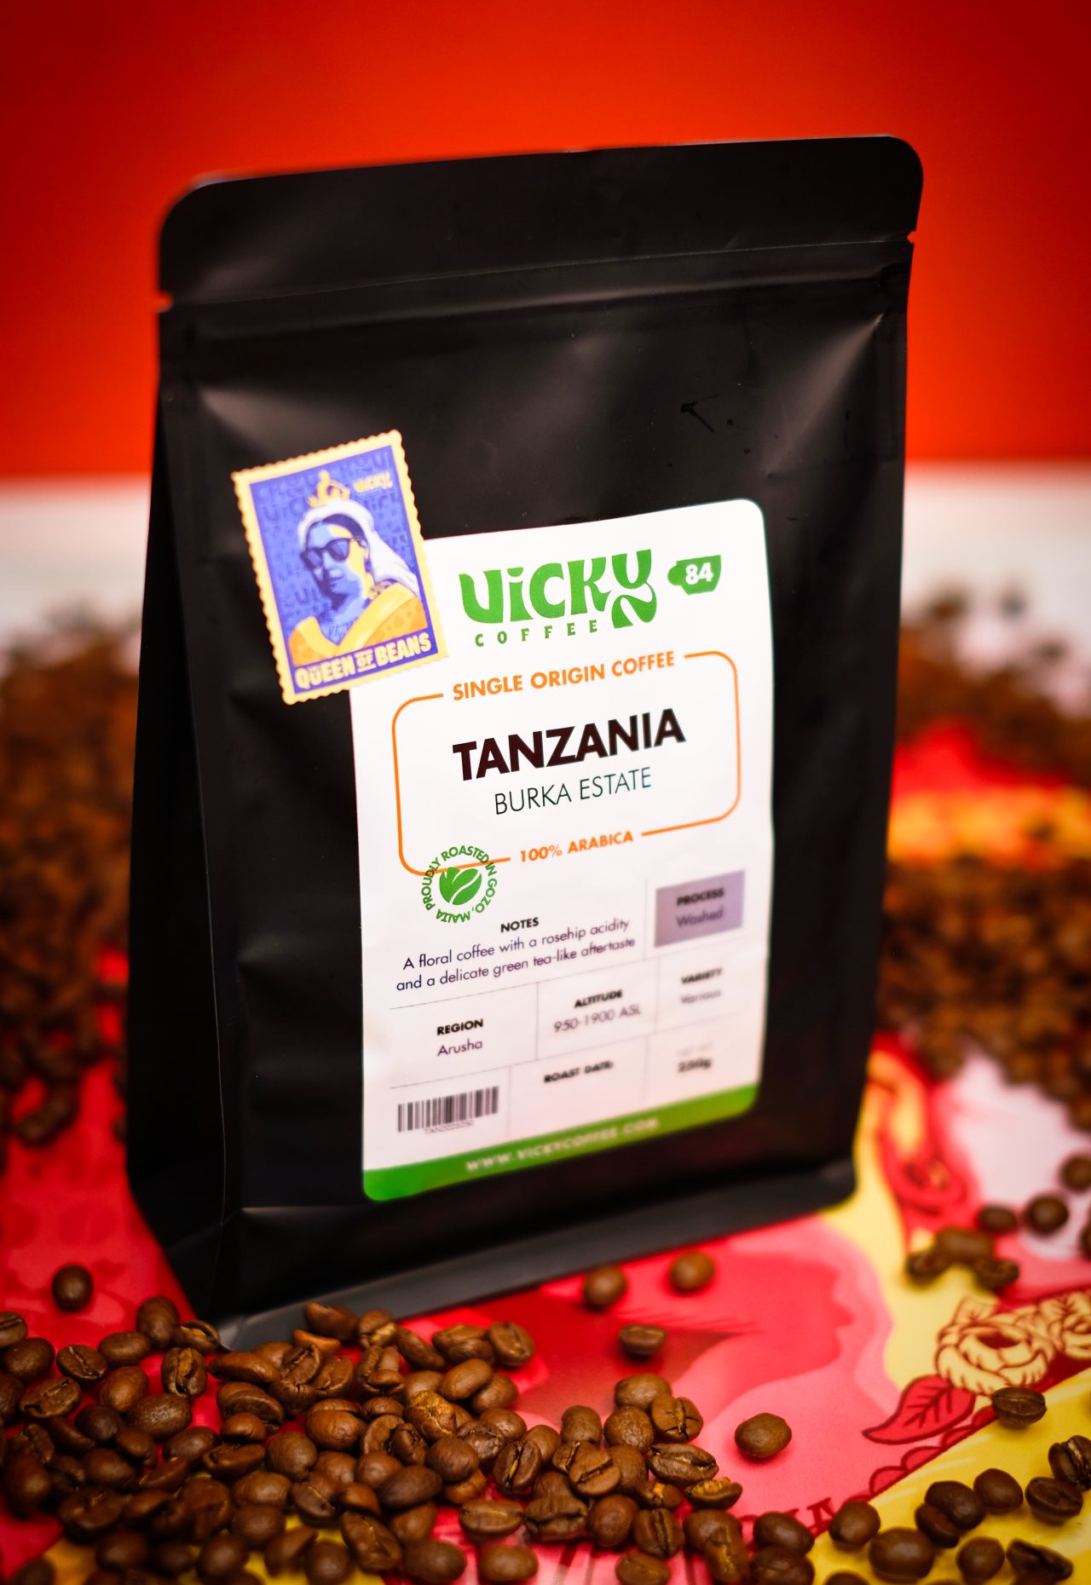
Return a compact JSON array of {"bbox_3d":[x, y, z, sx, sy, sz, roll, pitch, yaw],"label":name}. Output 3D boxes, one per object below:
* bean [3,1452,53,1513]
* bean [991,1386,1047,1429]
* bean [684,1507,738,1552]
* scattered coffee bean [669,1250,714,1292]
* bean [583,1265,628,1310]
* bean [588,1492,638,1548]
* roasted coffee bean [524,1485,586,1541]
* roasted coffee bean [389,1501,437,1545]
[{"bbox_3d":[-0.088,0.118,0.412,0.008,0.006,0.010,-9,61,1],"label":"bean"},{"bbox_3d":[0.085,0.111,0.433,0.010,0.006,0.008,0,22,3],"label":"bean"},{"bbox_3d":[0.028,0.122,0.397,0.008,0.006,0.010,-22,20,-37],"label":"bean"},{"bbox_3d":[0.029,0.093,0.469,0.008,0.006,0.010,7,22,28],"label":"scattered coffee bean"},{"bbox_3d":[0.012,0.095,0.464,0.008,0.006,0.010,6,23,13],"label":"bean"},{"bbox_3d":[0.011,0.120,0.398,0.008,0.006,0.011,-3,20,14],"label":"bean"},{"bbox_3d":[0.002,0.119,0.399,0.011,0.006,0.008,1,65,-6],"label":"roasted coffee bean"},{"bbox_3d":[-0.022,0.121,0.400,0.007,0.006,0.009,15,36,28],"label":"roasted coffee bean"}]

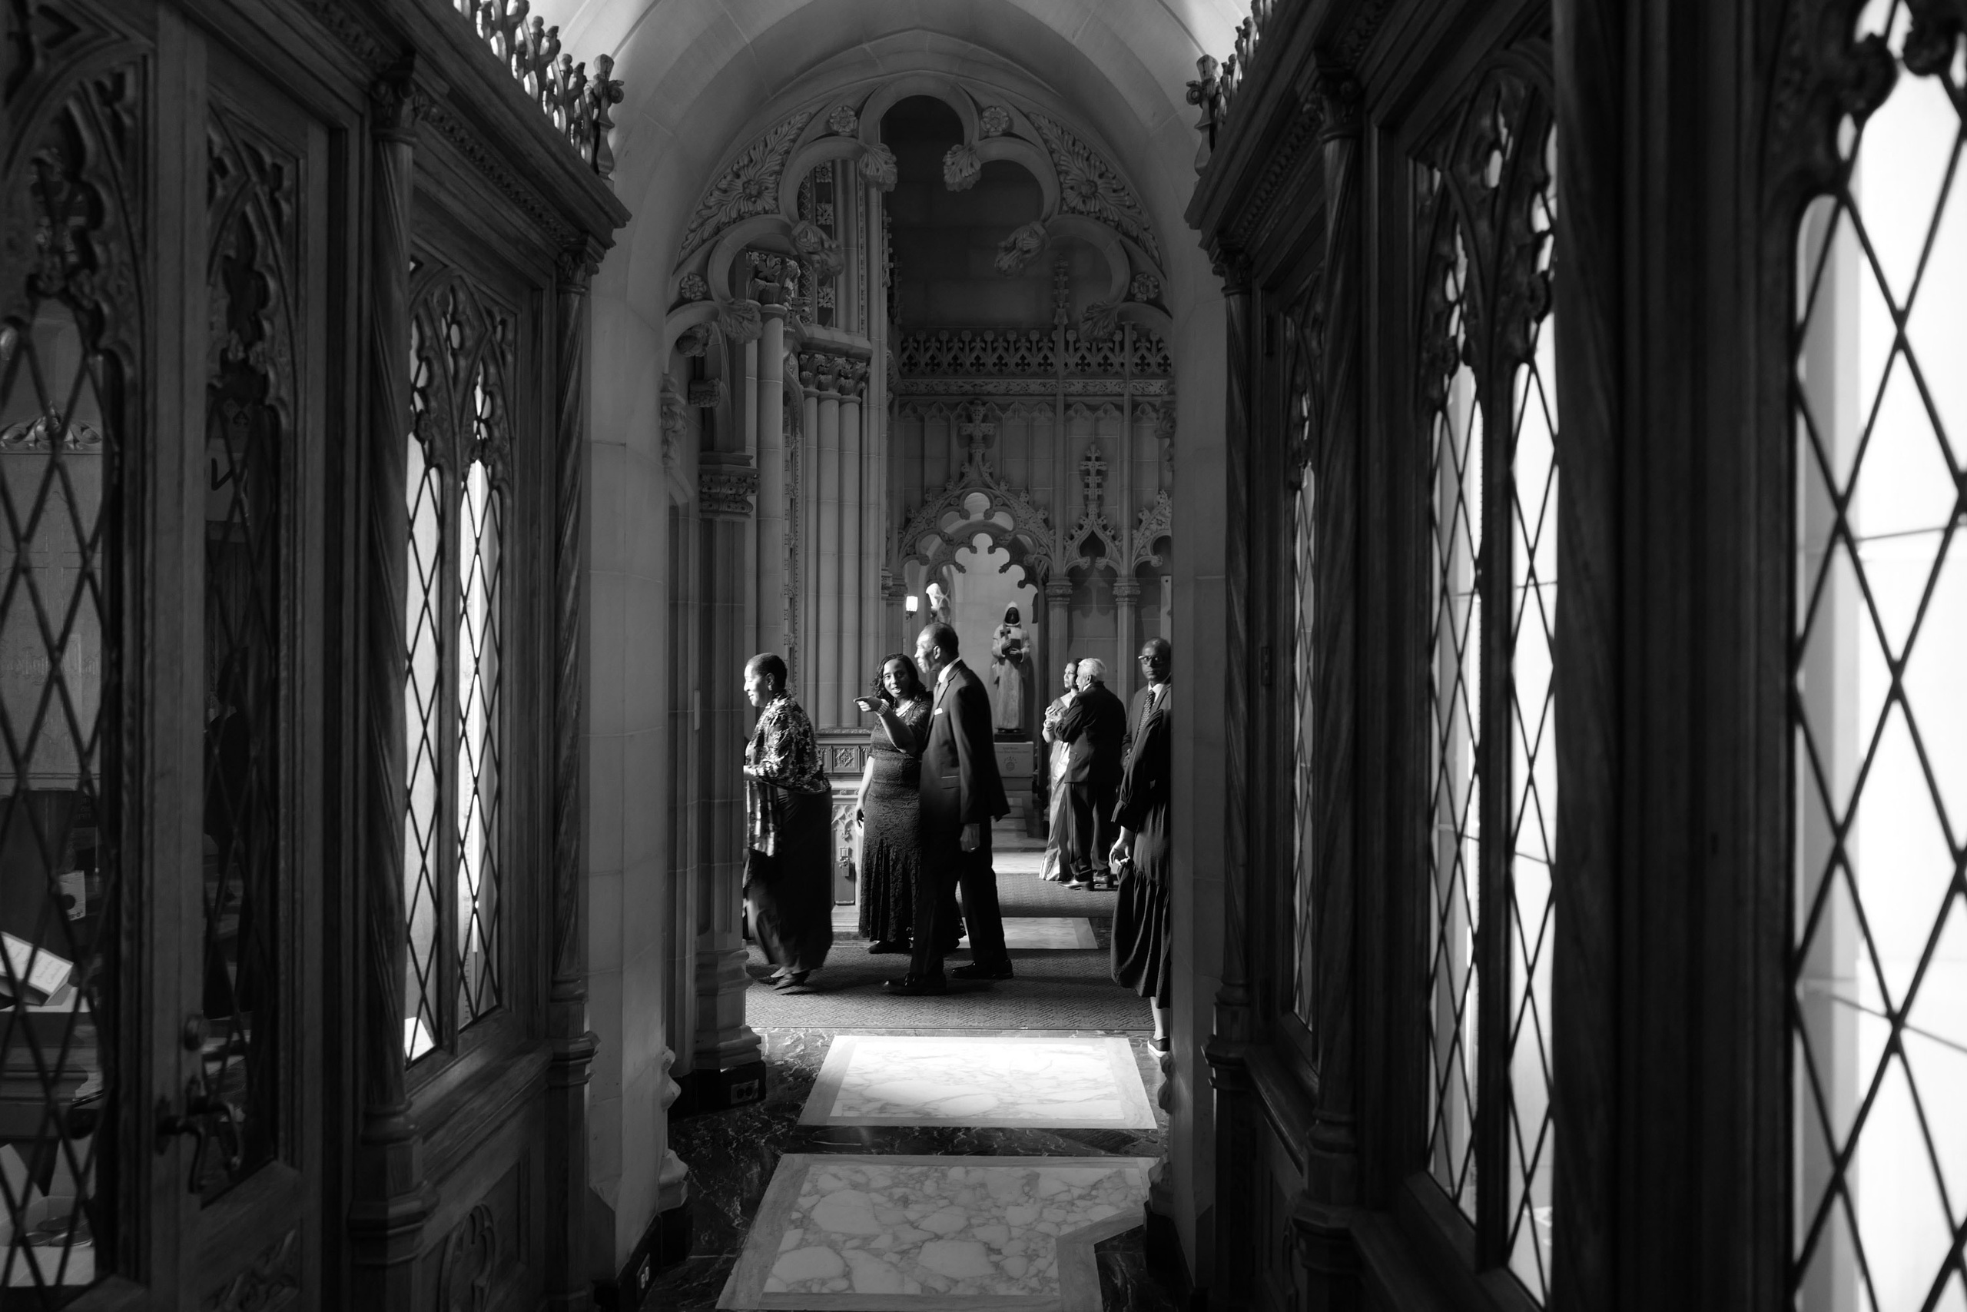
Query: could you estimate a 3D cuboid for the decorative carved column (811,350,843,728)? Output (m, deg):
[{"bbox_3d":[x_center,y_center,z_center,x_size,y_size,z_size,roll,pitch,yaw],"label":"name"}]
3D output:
[{"bbox_3d":[-0.958,-0.708,9.400,0.180,2.270,0.180,0,0,45],"label":"decorative carved column"}]

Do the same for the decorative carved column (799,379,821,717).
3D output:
[{"bbox_3d":[-1.010,-0.630,9.000,0.160,2.120,0.160,0,0,1],"label":"decorative carved column"}]

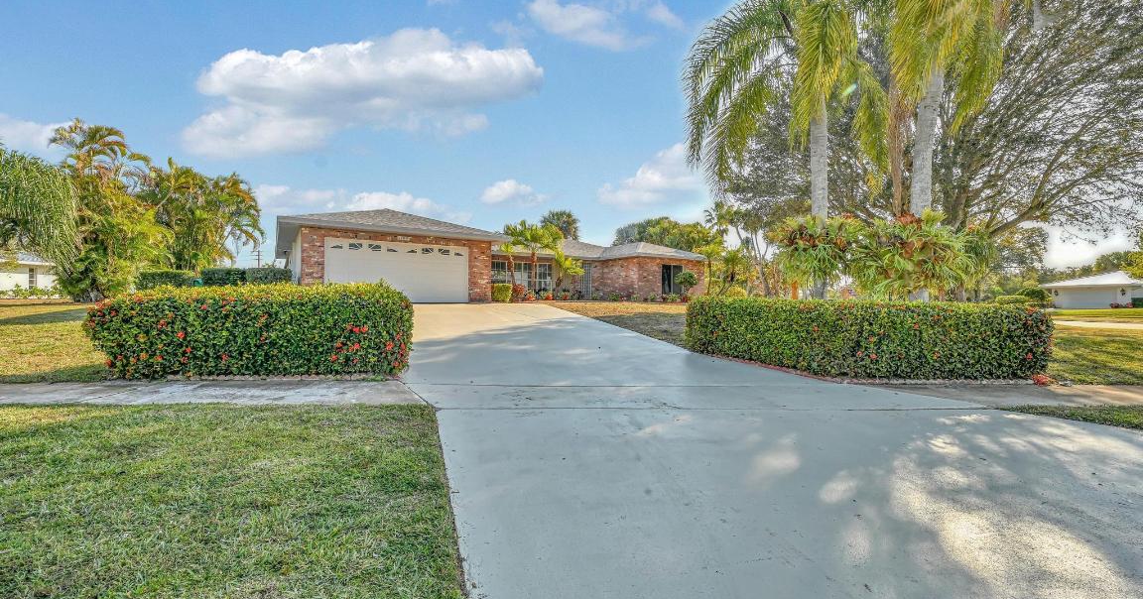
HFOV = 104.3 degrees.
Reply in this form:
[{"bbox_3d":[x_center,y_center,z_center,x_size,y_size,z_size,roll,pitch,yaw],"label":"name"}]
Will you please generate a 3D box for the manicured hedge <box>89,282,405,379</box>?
[{"bbox_3d":[-4.750,0.450,6.750,4.450,1.340,1.100,0,0,0],"label":"manicured hedge"}]

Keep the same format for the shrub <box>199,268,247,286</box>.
[{"bbox_3d":[-14.080,-0.530,18.000,1.900,1.470,1.100,0,0,-17],"label":"shrub"}]

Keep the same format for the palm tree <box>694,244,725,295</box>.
[{"bbox_3d":[7.160,-1.380,23.000,1.600,3.150,1.600,0,0,0],"label":"palm tree"}]

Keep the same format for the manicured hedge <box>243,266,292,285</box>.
[{"bbox_3d":[-12.270,-0.570,18.000,1.950,1.550,1.100,0,0,-17],"label":"manicured hedge"}]

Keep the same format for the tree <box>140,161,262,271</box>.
[{"bbox_3d":[-16.670,-2.990,20.000,5.500,6.480,5.000,0,0,0],"label":"tree"}]

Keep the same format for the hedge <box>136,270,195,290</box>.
[{"bbox_3d":[-15.920,-0.480,17.500,2.500,1.350,1.100,0,0,-17],"label":"hedge"}]

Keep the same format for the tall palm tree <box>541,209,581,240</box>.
[{"bbox_3d":[-1.030,-3.830,40.000,3.600,8.670,3.600,0,0,0],"label":"tall palm tree"}]

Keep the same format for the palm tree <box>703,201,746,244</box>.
[{"bbox_3d":[11.990,-3.640,35.000,3.300,8.270,3.300,0,0,0],"label":"palm tree"}]

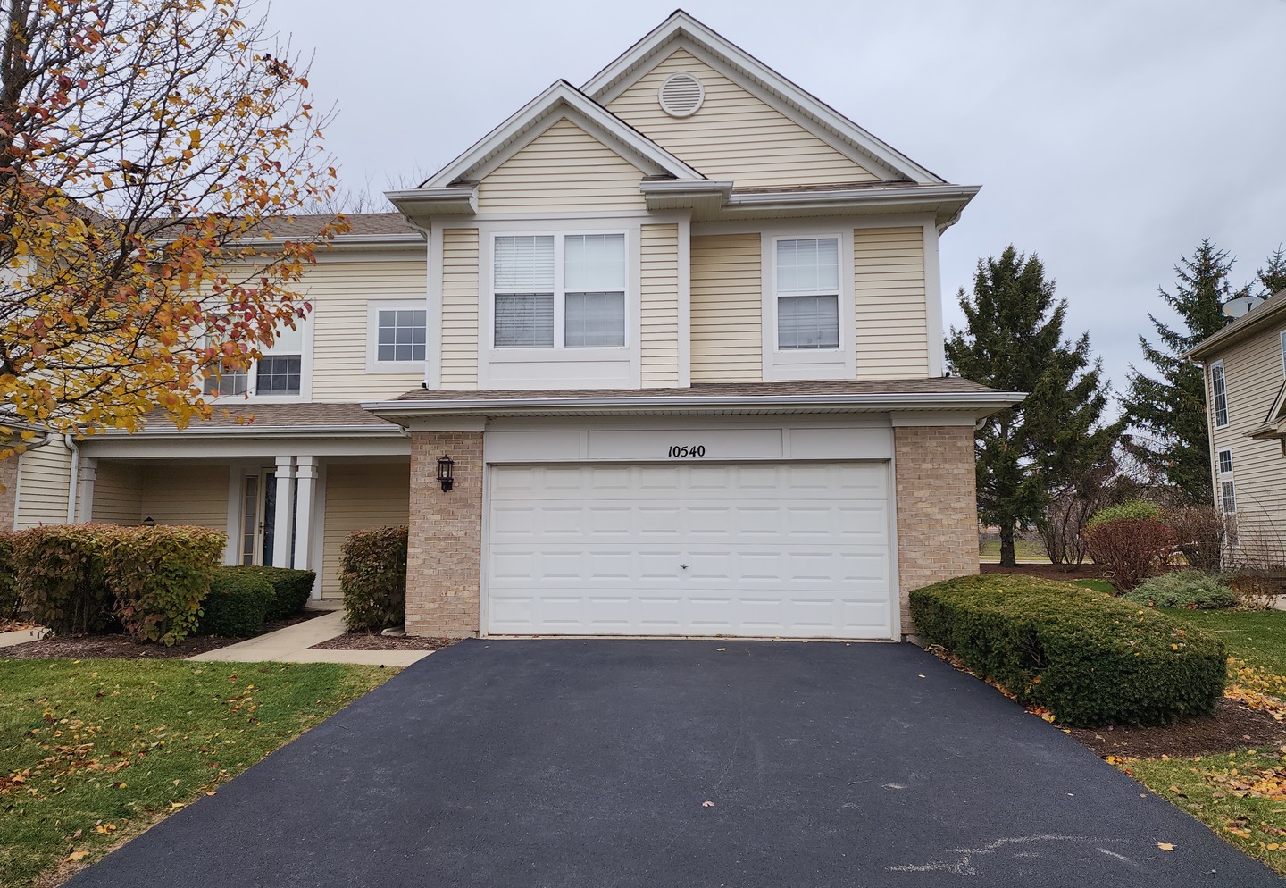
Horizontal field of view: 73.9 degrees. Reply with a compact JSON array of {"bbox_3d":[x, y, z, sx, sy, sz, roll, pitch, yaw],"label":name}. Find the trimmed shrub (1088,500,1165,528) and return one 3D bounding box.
[{"bbox_3d":[9.853,1.857,17.472,1.520,1.404,1.520,-1,-7,5],"label":"trimmed shrub"}]

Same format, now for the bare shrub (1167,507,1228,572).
[{"bbox_3d":[11.462,1.968,17.834,1.200,1.377,1.200,-1,-7,5],"label":"bare shrub"}]

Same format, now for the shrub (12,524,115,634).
[{"bbox_3d":[-7.403,1.721,11.078,1.200,1.310,1.150,0,-6,4],"label":"shrub"}]

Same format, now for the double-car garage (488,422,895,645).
[{"bbox_3d":[0.532,1.036,10.433,5.068,2.609,0.250,0,-6,4],"label":"double-car garage"}]

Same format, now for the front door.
[{"bbox_3d":[-6.050,1.474,14.128,1.271,2.137,0.150,0,-6,4],"label":"front door"}]

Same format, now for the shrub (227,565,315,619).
[{"bbox_3d":[-5.130,2.064,11.890,1.250,0.670,1.100,-1,-7,5],"label":"shrub"}]

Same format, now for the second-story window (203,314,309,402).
[{"bbox_3d":[-6.668,-1.510,14.646,1.950,1.540,0.120,-1,-7,5],"label":"second-story window"}]

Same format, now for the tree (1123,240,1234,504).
[{"bbox_3d":[18.390,-1.441,28.019,5.400,10.758,5.400,0,-6,4],"label":"tree"}]

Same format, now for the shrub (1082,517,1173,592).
[{"bbox_3d":[8.348,1.904,14.659,1.351,1.256,1.351,-1,-7,5],"label":"shrub"}]

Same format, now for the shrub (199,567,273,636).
[{"bbox_3d":[-5.165,1.988,10.811,1.100,0.730,1.100,0,-6,4],"label":"shrub"}]

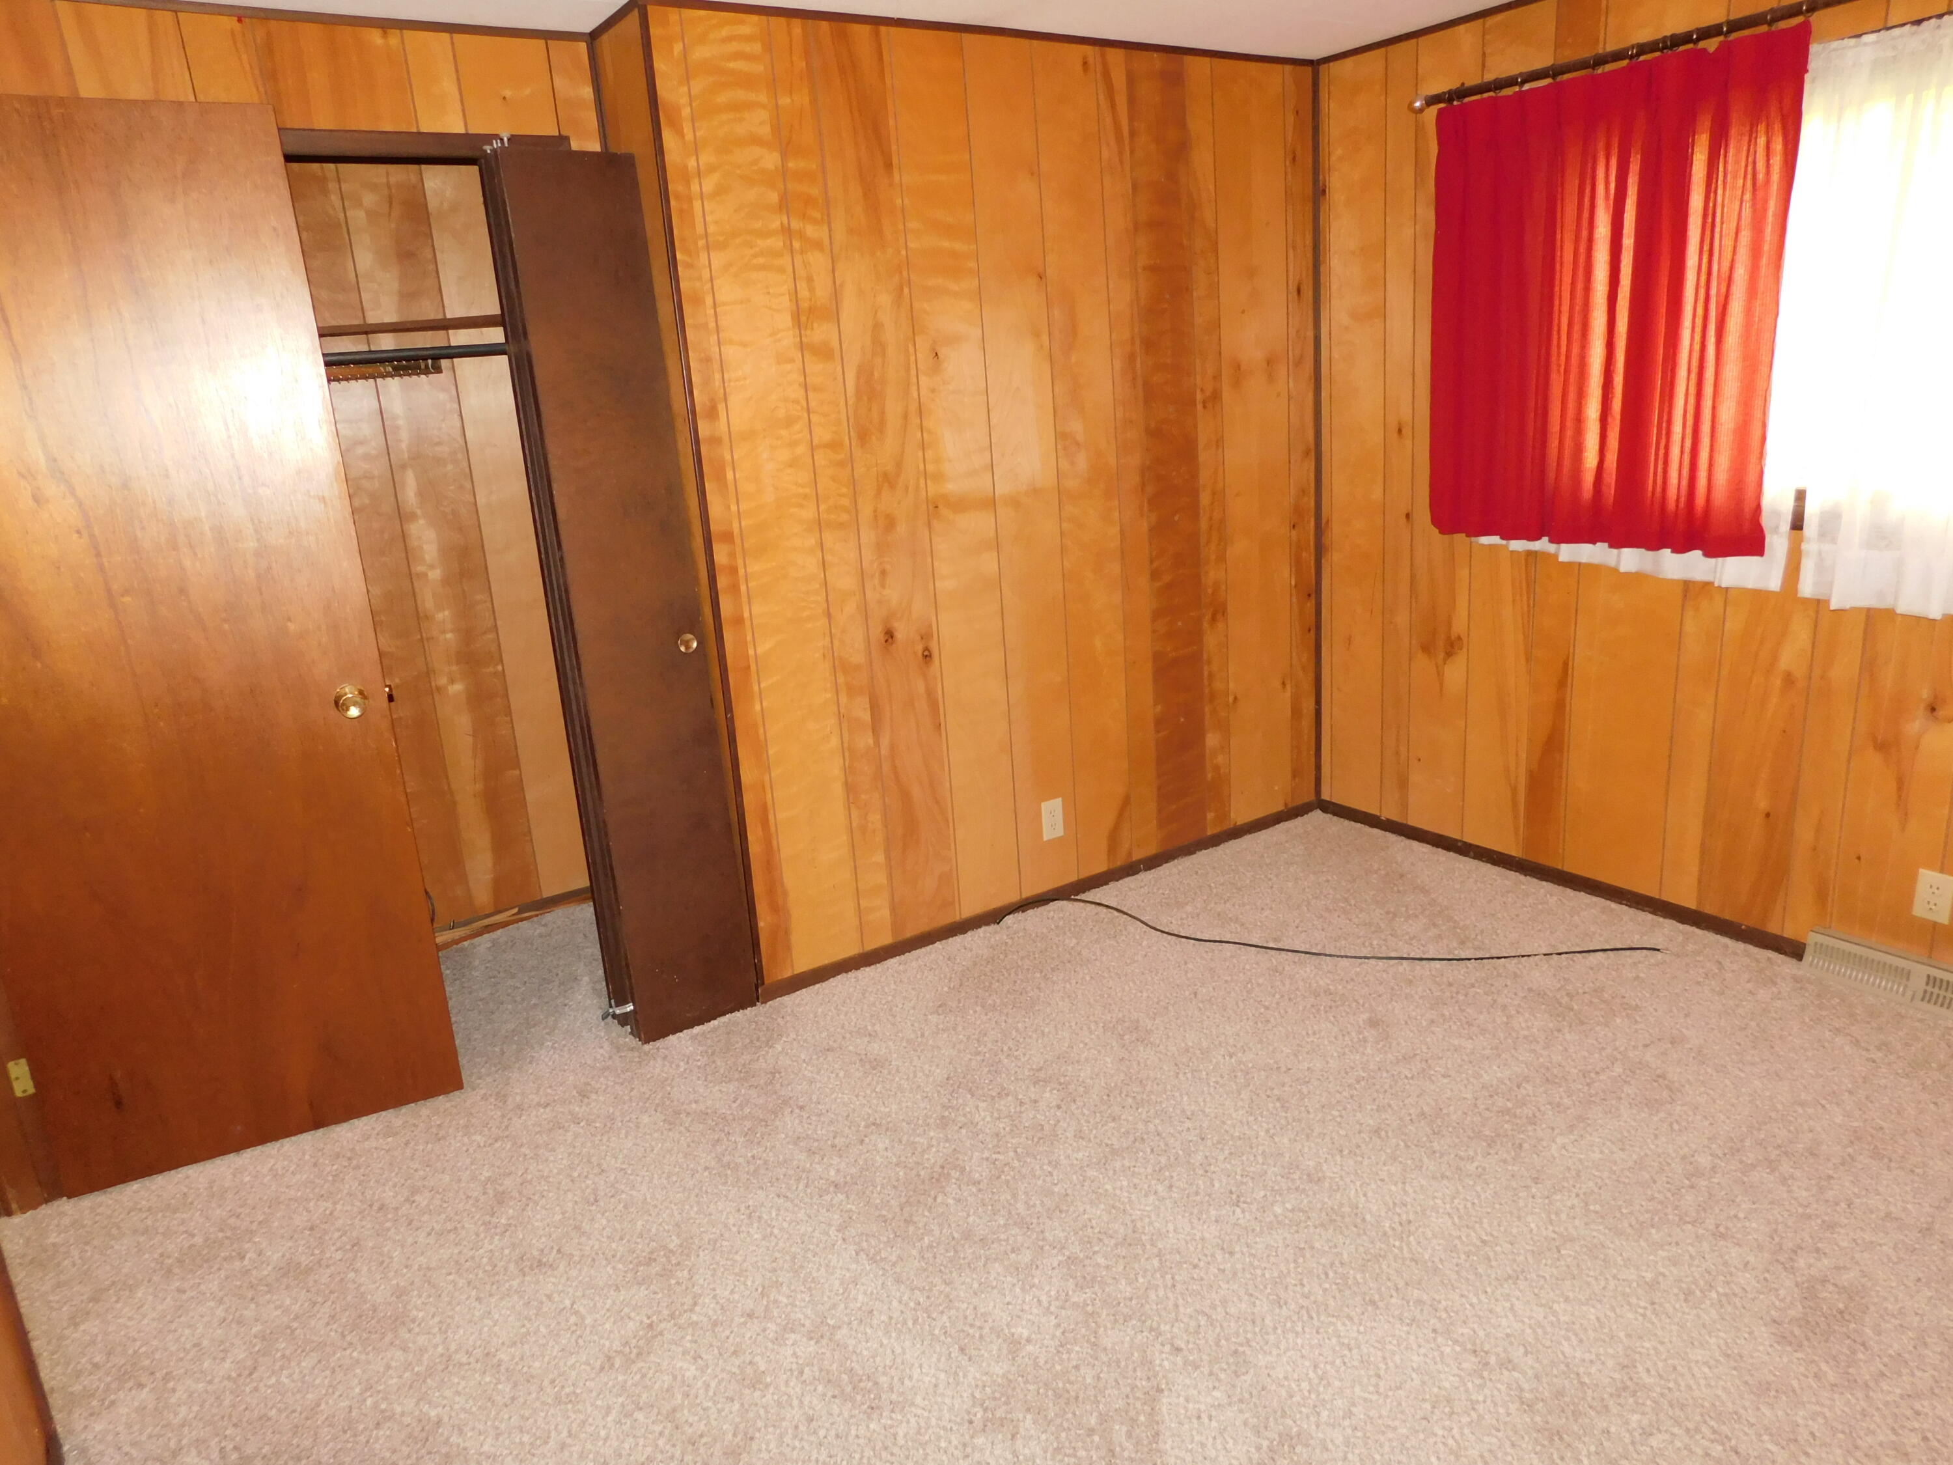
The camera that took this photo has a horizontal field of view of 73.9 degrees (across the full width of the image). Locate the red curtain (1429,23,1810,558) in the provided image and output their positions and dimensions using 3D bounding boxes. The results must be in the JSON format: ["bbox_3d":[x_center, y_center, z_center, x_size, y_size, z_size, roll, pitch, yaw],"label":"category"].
[{"bbox_3d":[1.481,-1.004,3.134,0.090,1.088,0.909,-14,18,-31],"label":"red curtain"}]

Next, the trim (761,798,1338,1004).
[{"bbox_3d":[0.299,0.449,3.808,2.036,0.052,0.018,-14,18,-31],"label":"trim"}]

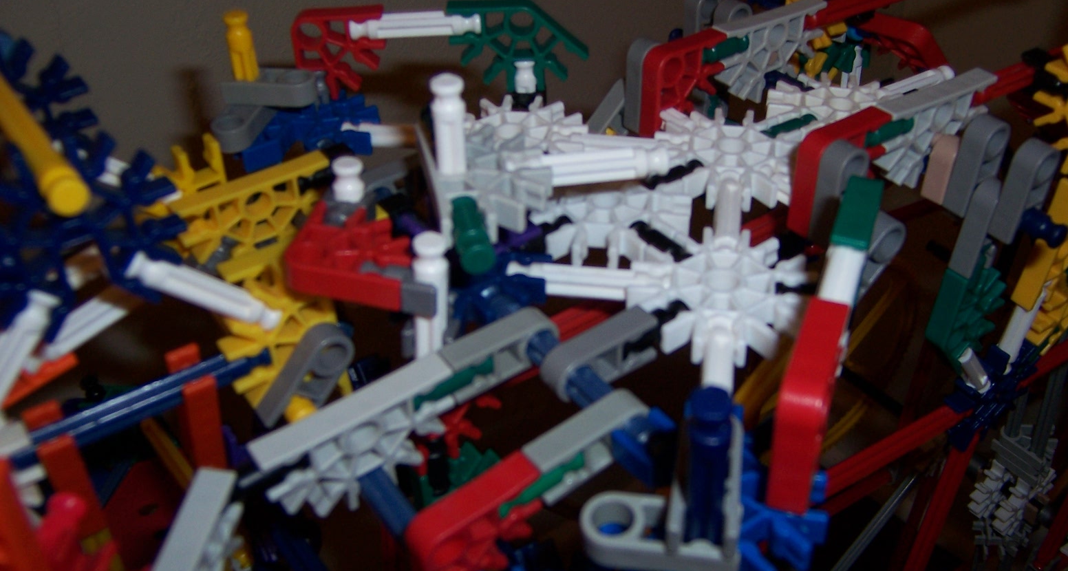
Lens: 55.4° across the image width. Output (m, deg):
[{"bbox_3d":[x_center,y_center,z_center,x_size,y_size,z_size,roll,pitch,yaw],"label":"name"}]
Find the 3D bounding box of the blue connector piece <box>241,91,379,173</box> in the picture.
[{"bbox_3d":[-0.059,-0.040,0.266,0.038,0.006,0.037,5,37,9],"label":"blue connector piece"}]

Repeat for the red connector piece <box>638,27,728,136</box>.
[{"bbox_3d":[0.040,-0.054,0.274,0.024,0.024,0.006,-22,39,-26],"label":"red connector piece"}]

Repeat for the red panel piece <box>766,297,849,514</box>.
[{"bbox_3d":[0.043,0.019,0.159,0.006,0.024,0.024,11,45,19],"label":"red panel piece"}]

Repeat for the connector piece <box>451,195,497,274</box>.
[{"bbox_3d":[-0.011,-0.009,0.178,0.006,0.006,0.017,-9,40,-7],"label":"connector piece"}]

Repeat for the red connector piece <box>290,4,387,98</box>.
[{"bbox_3d":[-0.051,-0.062,0.272,0.024,0.024,0.006,-2,38,-3],"label":"red connector piece"}]

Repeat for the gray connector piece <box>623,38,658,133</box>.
[{"bbox_3d":[0.031,-0.055,0.274,0.010,0.024,0.006,-23,42,-27],"label":"gray connector piece"}]

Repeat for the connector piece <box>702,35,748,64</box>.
[{"bbox_3d":[0.050,-0.064,0.274,0.017,0.006,0.006,-23,42,-27],"label":"connector piece"}]

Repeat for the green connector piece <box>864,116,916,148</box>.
[{"bbox_3d":[0.081,-0.036,0.240,0.017,0.006,0.006,-22,40,-26],"label":"green connector piece"}]

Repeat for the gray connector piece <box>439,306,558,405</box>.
[{"bbox_3d":[-0.007,0.013,0.198,0.024,0.009,0.006,-27,48,-23],"label":"gray connector piece"}]

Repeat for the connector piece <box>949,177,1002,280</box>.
[{"bbox_3d":[0.109,-0.014,0.246,0.009,0.024,0.006,-18,39,-30],"label":"connector piece"}]

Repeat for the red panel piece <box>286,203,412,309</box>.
[{"bbox_3d":[-0.034,-0.006,0.200,0.024,0.006,0.024,10,34,6],"label":"red panel piece"}]

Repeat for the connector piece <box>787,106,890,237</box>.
[{"bbox_3d":[0.071,-0.026,0.236,0.024,0.024,0.006,-22,39,-26],"label":"connector piece"}]

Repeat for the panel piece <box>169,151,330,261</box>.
[{"bbox_3d":[-0.067,-0.015,0.249,0.038,0.024,0.006,-24,41,-27],"label":"panel piece"}]

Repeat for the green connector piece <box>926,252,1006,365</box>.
[{"bbox_3d":[0.113,0.009,0.266,0.024,0.036,0.006,-18,39,-30],"label":"green connector piece"}]

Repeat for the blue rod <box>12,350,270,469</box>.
[{"bbox_3d":[-0.078,0.024,0.201,0.055,0.006,0.006,-23,43,-25],"label":"blue rod"}]

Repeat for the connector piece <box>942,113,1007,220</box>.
[{"bbox_3d":[0.107,-0.029,0.246,0.010,0.024,0.006,-19,40,-23],"label":"connector piece"}]

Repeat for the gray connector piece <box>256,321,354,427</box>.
[{"bbox_3d":[-0.047,0.019,0.213,0.010,0.024,0.006,23,15,-46],"label":"gray connector piece"}]

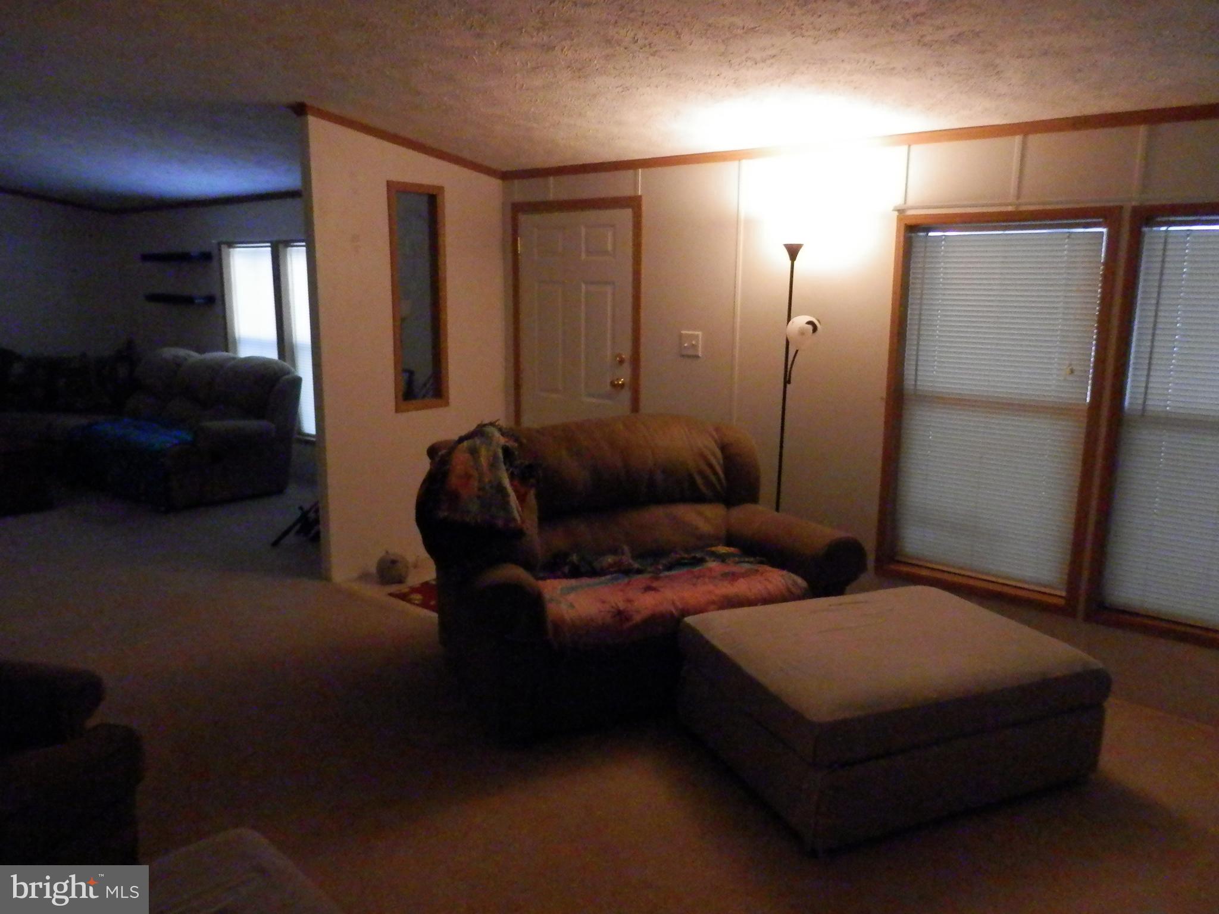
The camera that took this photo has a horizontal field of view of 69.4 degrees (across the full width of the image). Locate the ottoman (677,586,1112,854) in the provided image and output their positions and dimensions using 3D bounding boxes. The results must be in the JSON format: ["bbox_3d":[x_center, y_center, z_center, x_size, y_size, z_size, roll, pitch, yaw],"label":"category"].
[{"bbox_3d":[0.922,0.818,3.006,1.096,0.406,0.817,-4,12,-21],"label":"ottoman"}]

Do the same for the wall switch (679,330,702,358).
[{"bbox_3d":[0.427,-0.591,4.635,0.124,0.126,0.018,9,14,38],"label":"wall switch"}]

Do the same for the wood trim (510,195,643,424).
[{"bbox_3d":[-0.203,-0.460,5.215,0.955,2.041,0.091,9,14,38],"label":"wood trim"}]

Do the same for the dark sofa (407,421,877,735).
[{"bbox_3d":[0.094,0.379,3.620,1.565,1.016,1.026,-4,12,-22],"label":"dark sofa"}]

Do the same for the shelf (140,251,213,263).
[{"bbox_3d":[-3.844,-1.773,7.806,0.914,0.059,0.193,9,14,38],"label":"shelf"}]

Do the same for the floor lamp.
[{"bbox_3d":[0.836,-0.108,4.184,0.295,1.766,0.264,4,12,16],"label":"floor lamp"}]

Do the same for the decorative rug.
[{"bbox_3d":[-0.544,0.705,4.544,0.914,0.012,0.762,9,14,38],"label":"decorative rug"}]

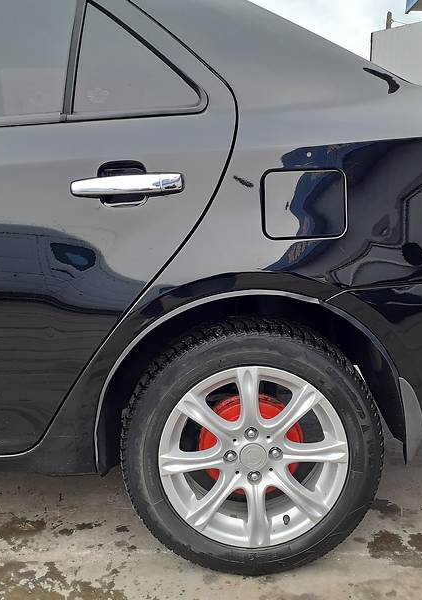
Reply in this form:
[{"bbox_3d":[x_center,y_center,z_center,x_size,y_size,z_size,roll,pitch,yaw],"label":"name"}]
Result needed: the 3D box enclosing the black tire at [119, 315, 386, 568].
[{"bbox_3d":[0.095,0.342,1.494,0.610,0.610,0.200,-1,9,0],"label":"black tire"}]

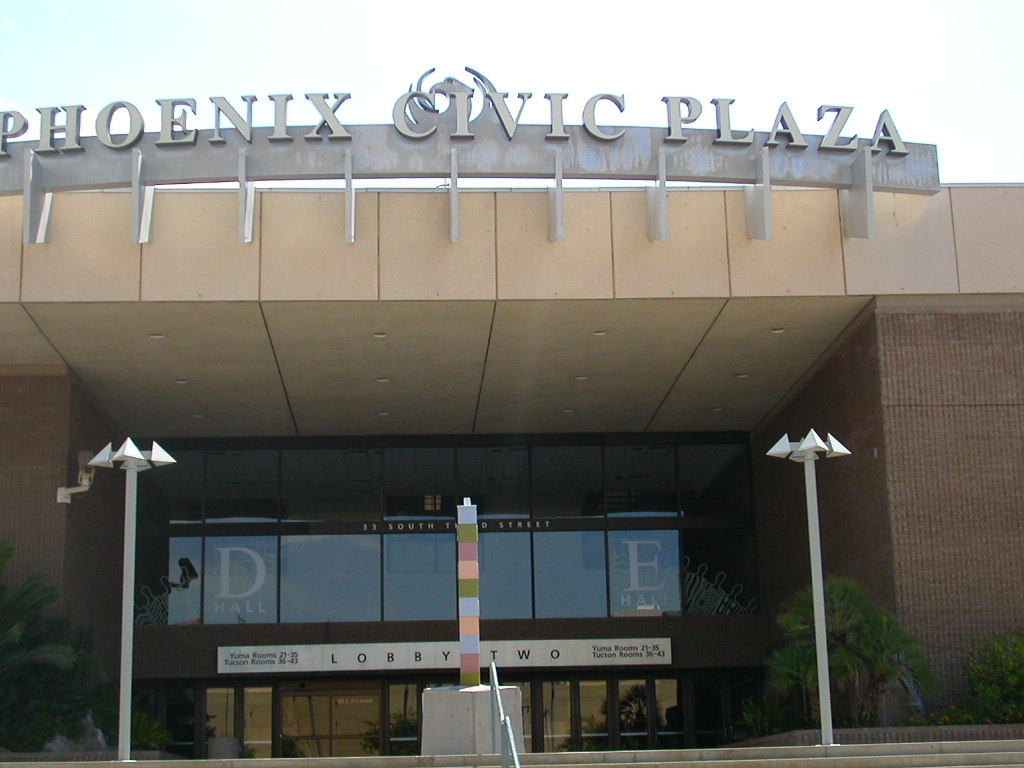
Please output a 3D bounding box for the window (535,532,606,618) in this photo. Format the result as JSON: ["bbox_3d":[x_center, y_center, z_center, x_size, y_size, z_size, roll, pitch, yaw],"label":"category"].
[{"bbox_3d":[1.422,4.631,41.709,1.781,2.107,0.100,-1,-14,-4],"label":"window"}]

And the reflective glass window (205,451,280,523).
[{"bbox_3d":[-6.514,2.474,41.479,1.823,1.766,0.100,-1,-14,-4],"label":"reflective glass window"}]

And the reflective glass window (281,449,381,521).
[{"bbox_3d":[-4.419,2.474,41.886,2.430,1.784,0.100,-1,-14,-4],"label":"reflective glass window"}]

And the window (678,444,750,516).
[{"bbox_3d":[4.982,2.369,42.204,1.787,1.797,0.100,-1,-14,-4],"label":"window"}]

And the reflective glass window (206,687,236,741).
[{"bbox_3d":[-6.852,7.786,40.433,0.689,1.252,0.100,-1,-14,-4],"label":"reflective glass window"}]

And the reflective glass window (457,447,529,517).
[{"bbox_3d":[-0.475,2.375,41.871,1.759,1.734,0.100,-1,-14,-4],"label":"reflective glass window"}]

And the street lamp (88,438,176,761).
[{"bbox_3d":[-4.905,2.735,21.980,1.110,4.069,1.110,-1,-14,-4],"label":"street lamp"}]

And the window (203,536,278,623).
[{"bbox_3d":[-6.479,4.660,40.949,1.800,2.056,0.100,-1,-14,-4],"label":"window"}]

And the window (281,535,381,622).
[{"bbox_3d":[-4.344,4.651,41.081,2.383,2.111,0.100,-1,-14,-4],"label":"window"}]

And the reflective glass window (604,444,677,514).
[{"bbox_3d":[3.179,2.391,42.366,1.776,1.805,0.100,-1,-14,-4],"label":"reflective glass window"}]

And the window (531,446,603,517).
[{"bbox_3d":[1.354,2.409,42.251,1.779,1.800,0.100,-1,-14,-4],"label":"window"}]

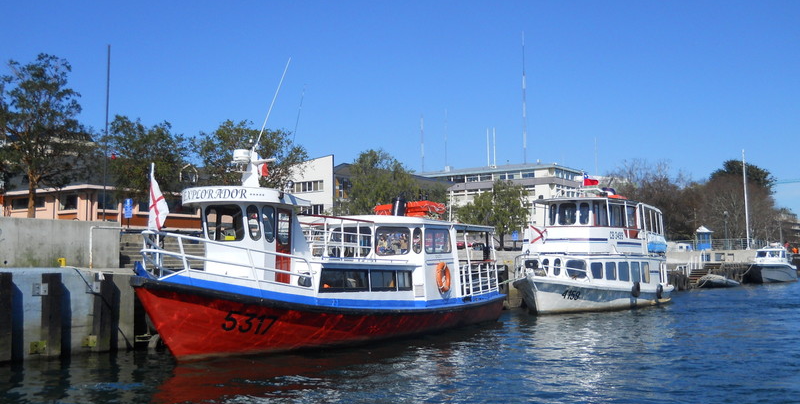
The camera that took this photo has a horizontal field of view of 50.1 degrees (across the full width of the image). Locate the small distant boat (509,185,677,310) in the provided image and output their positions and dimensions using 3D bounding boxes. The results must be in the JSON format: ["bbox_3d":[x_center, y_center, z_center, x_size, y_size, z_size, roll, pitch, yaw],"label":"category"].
[{"bbox_3d":[7.410,1.799,33.978,3.400,4.798,11.611,-3,-4,34],"label":"small distant boat"}]

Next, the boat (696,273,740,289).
[{"bbox_3d":[19.107,4.748,51.301,1.700,0.850,4.300,-3,-5,41],"label":"boat"}]

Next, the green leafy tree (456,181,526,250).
[{"bbox_3d":[8.147,1.378,74.932,6.305,6.545,6.305,-1,-3,6],"label":"green leafy tree"}]

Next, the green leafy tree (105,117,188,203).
[{"bbox_3d":[-13.191,-1.065,44.535,4.256,6.830,4.256,1,-4,-17],"label":"green leafy tree"}]

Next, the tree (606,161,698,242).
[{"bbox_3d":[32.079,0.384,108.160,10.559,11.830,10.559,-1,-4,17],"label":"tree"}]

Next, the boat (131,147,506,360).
[{"bbox_3d":[-1.386,1.234,22.520,3.800,4.657,13.860,-3,-4,34],"label":"boat"}]

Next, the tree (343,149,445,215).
[{"bbox_3d":[-0.448,-0.138,61.718,6.980,7.489,6.980,0,-3,0],"label":"tree"}]

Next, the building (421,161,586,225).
[{"bbox_3d":[17.924,2.079,153.212,27.500,15.023,12.000,-3,-4,37],"label":"building"}]

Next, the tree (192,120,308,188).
[{"bbox_3d":[-8.834,-1.029,50.430,6.820,7.613,6.820,0,-3,-10],"label":"tree"}]

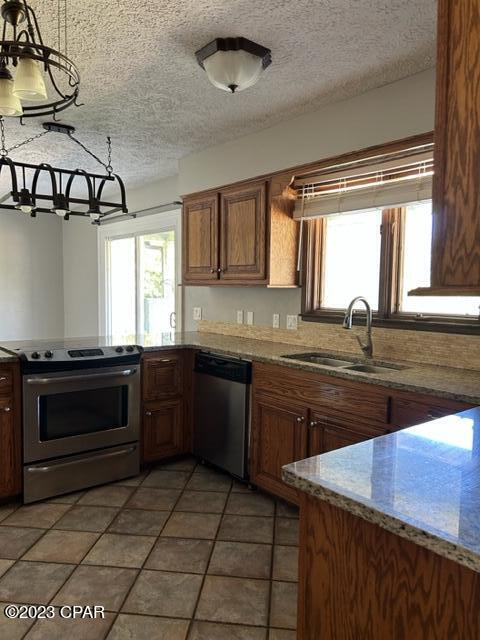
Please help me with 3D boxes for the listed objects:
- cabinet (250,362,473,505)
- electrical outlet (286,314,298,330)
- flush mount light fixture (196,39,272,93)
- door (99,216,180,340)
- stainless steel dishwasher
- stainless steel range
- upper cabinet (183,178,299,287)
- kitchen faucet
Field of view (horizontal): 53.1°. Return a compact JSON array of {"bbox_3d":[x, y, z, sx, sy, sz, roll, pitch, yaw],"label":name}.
[{"bbox_3d":[0.776,0.715,2.681,0.622,0.856,1.488,-2,5,-40],"label":"cabinet"},{"bbox_3d":[0.390,0.022,3.622,0.014,0.114,0.116,-2,5,-40],"label":"electrical outlet"},{"bbox_3d":[-0.031,-1.190,2.343,0.350,0.156,0.350,-2,5,-40],"label":"flush mount light fixture"},{"bbox_3d":[-1.218,-0.102,5.578,0.110,2.100,1.980,-2,5,-40],"label":"door"},{"bbox_3d":[0.093,0.651,3.479,0.605,0.816,0.604,-2,5,-40],"label":"stainless steel dishwasher"},{"bbox_3d":[-1.177,0.632,3.308,0.765,0.925,0.680,-2,5,-40],"label":"stainless steel range"},{"bbox_3d":[-0.030,-0.652,3.857,0.323,0.762,1.120,-2,5,-40],"label":"upper cabinet"},{"bbox_3d":[0.717,0.049,2.905,0.305,0.385,0.080,-2,5,-40],"label":"kitchen faucet"}]

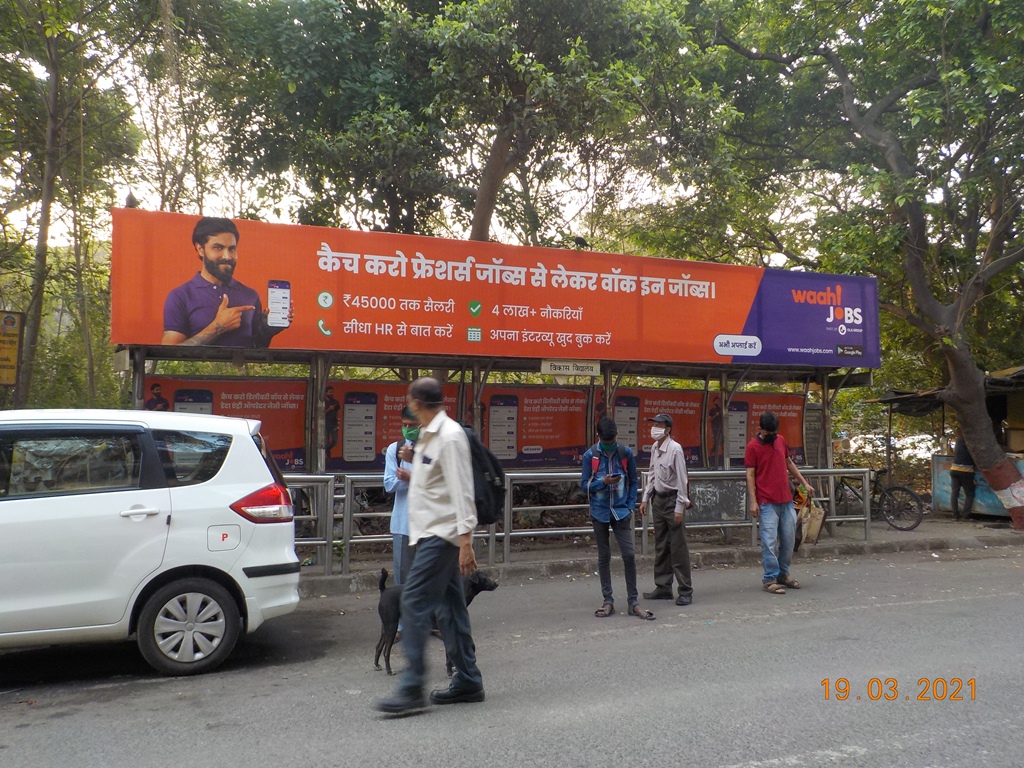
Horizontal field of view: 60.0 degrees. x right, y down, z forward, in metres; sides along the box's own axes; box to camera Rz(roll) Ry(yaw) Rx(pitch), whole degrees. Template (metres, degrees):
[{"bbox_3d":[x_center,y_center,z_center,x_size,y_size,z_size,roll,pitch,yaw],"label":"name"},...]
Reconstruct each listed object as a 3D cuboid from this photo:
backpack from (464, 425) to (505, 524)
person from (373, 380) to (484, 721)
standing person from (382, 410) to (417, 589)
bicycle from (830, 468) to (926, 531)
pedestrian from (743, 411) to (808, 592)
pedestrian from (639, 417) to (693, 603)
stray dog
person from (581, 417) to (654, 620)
[{"bbox_3d":[-0.170,0.500,4.820,0.250,0.530,0.330,2,-5,-23],"label":"backpack"},{"bbox_3d":[-0.425,0.836,4.729,0.580,1.730,0.480,2,-5,-21],"label":"person"},{"bbox_3d":[-0.718,1.007,6.518,0.460,1.690,0.360,2,-5,-20],"label":"standing person"},{"bbox_3d":[5.531,1.730,13.755,0.560,1.000,1.650,4,-6,-40],"label":"bicycle"},{"bbox_3d":[2.551,1.129,8.669,0.560,1.710,0.380,1,-5,-9],"label":"pedestrian"},{"bbox_3d":[1.391,1.103,7.968,0.490,1.690,0.400,-5,-6,44],"label":"pedestrian"},{"bbox_3d":[-0.462,1.445,5.447,0.770,0.660,0.230,0,-5,2],"label":"stray dog"},{"bbox_3d":[0.883,1.098,7.517,0.560,1.680,0.420,0,-5,-1],"label":"person"}]

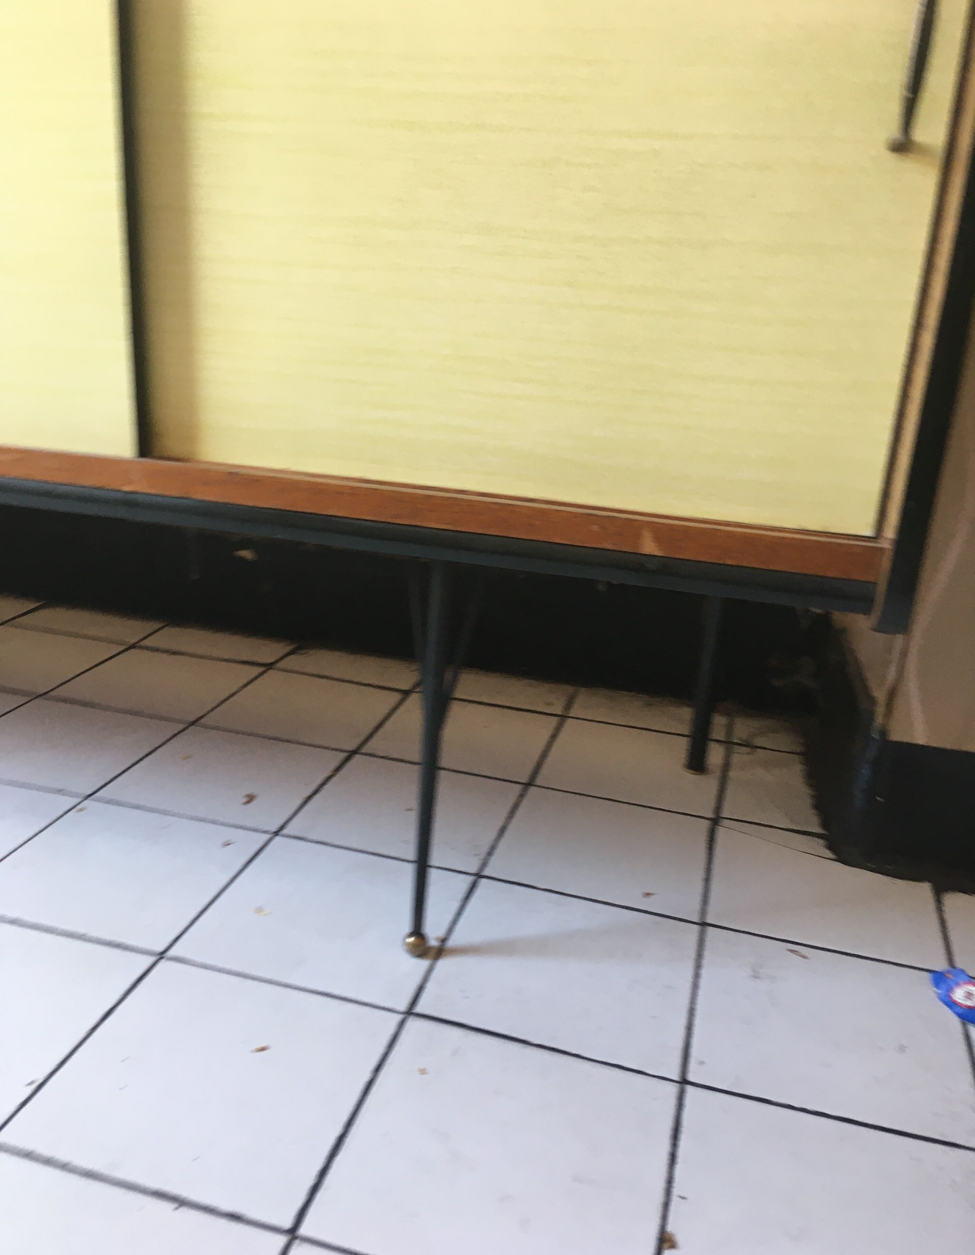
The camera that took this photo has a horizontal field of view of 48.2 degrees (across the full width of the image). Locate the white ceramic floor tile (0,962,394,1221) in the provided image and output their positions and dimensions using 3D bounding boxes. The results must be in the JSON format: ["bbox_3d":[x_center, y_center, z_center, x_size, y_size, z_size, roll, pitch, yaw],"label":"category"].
[{"bbox_3d":[-0.184,0.307,0.744,0.198,0.010,0.198,9,19,13],"label":"white ceramic floor tile"}]

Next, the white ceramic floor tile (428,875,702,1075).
[{"bbox_3d":[0.066,0.279,0.887,0.198,0.010,0.198,9,19,13],"label":"white ceramic floor tile"}]

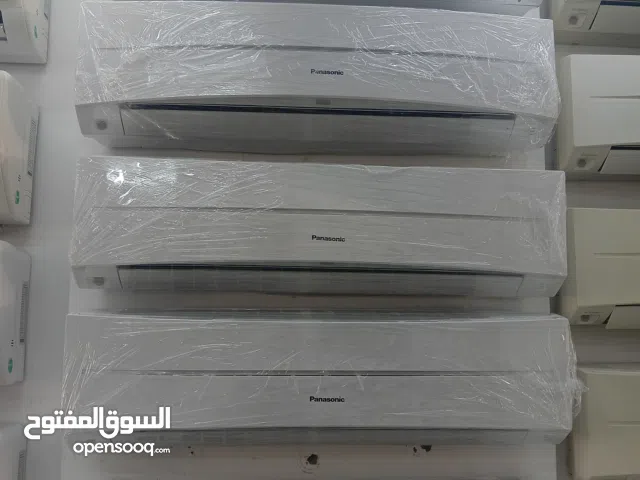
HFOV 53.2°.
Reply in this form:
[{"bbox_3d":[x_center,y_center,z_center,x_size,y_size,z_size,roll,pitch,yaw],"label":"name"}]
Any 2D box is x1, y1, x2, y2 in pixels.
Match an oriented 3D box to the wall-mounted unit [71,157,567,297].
[{"bbox_3d":[0.007,-0.014,1.488,1.065,0.282,0.228,1,-7,-3],"label":"wall-mounted unit"}]

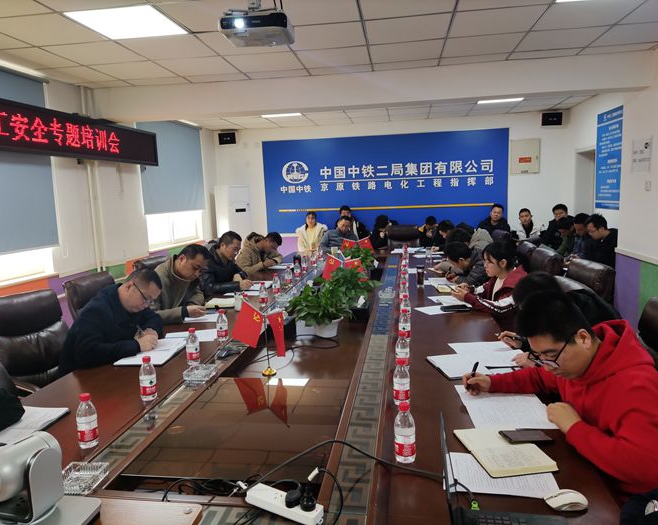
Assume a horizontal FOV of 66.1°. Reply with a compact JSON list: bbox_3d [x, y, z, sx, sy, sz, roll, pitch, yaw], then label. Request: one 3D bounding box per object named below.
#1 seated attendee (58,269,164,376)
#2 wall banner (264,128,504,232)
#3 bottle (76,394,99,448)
[{"bbox_3d":[-1.304,0.650,3.027,0.840,1.230,0.660,0,8,14],"label":"seated attendee"},{"bbox_3d":[0.882,-1.303,8.342,4.000,1.550,0.040,-1,8,9],"label":"wall banner"},{"bbox_3d":[-0.848,0.554,1.776,0.065,0.184,0.065,-1,7,8],"label":"bottle"}]

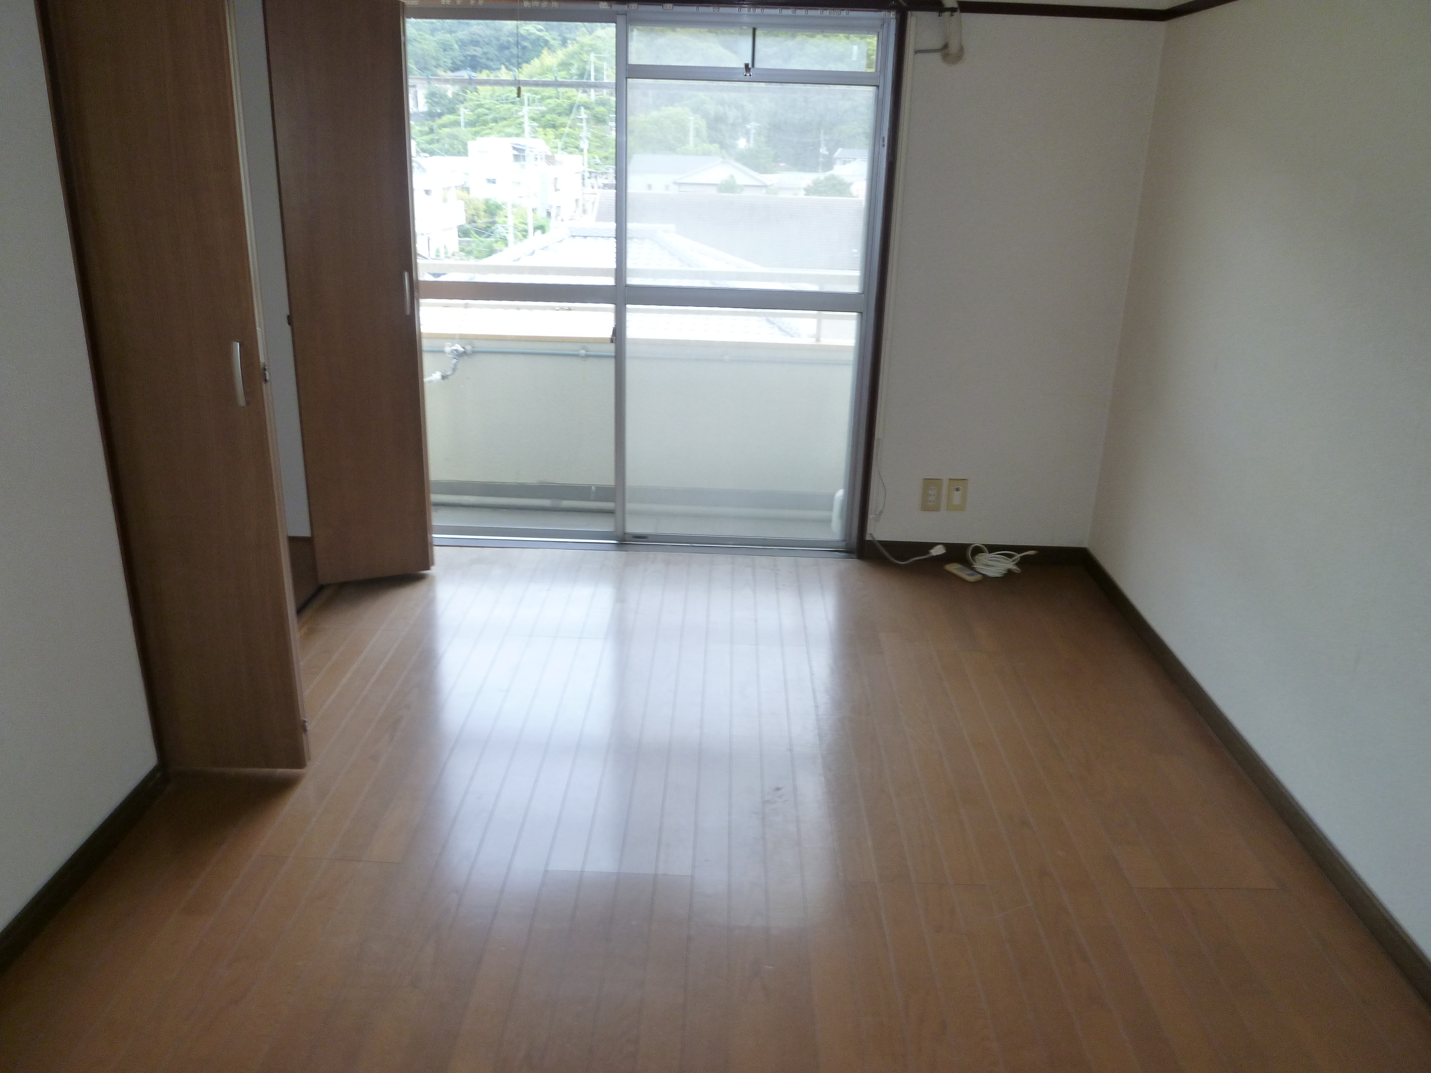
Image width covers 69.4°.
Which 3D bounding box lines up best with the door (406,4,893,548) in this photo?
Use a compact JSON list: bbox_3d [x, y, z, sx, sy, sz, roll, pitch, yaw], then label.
[{"bbox_3d":[-0.310,-0.819,3.570,1.680,1.800,0.100,2,20,2],"label":"door"}]

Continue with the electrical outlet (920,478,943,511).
[{"bbox_3d":[0.779,-0.147,3.708,0.071,0.121,0.010,2,20,2],"label":"electrical outlet"}]

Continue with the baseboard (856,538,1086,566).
[{"bbox_3d":[0.952,0.064,3.774,0.798,0.074,0.018,2,20,2],"label":"baseboard"}]

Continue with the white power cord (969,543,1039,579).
[{"bbox_3d":[1.016,0.092,3.715,0.240,0.070,0.140,2,20,2],"label":"white power cord"}]

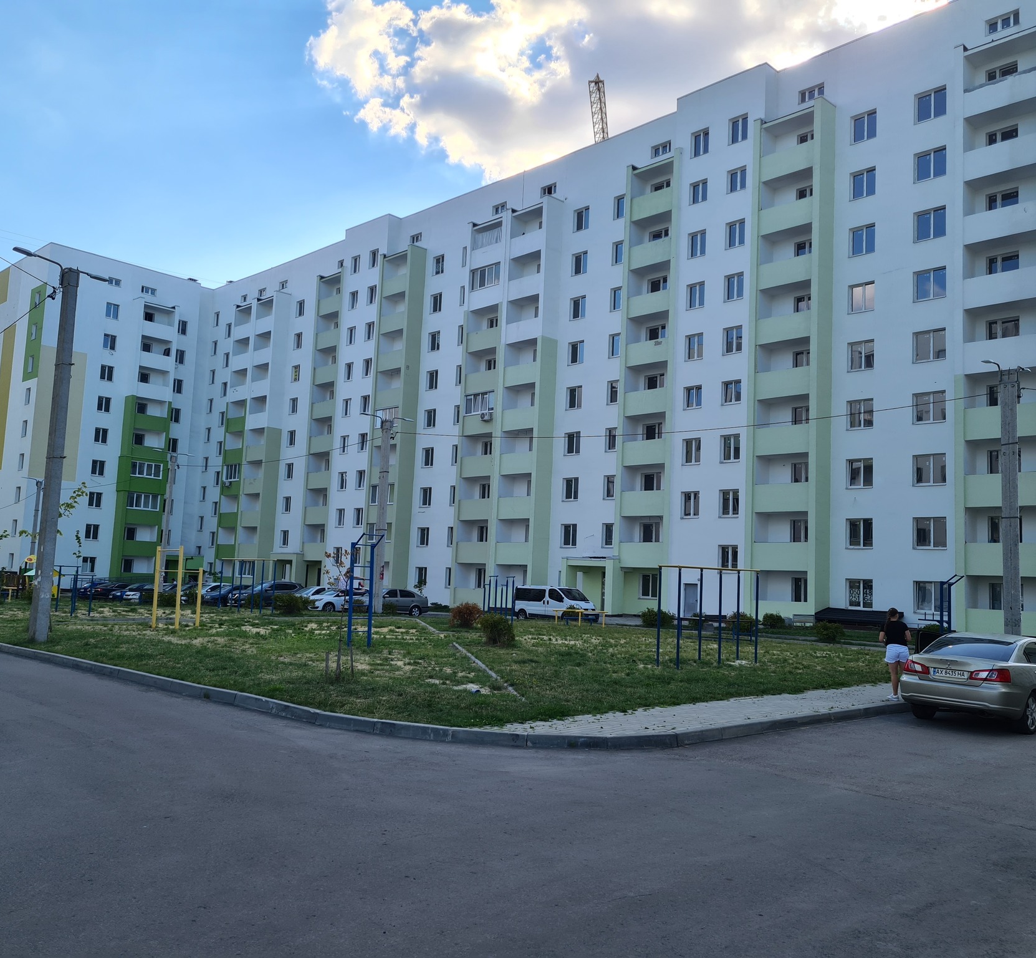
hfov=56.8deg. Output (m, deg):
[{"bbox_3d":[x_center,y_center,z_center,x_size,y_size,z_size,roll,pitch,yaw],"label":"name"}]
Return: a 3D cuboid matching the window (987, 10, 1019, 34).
[{"bbox_3d":[21.769,-20.422,43.023,0.200,0.748,1.440,8,-8,-43],"label":"window"}]

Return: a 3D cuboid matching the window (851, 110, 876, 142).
[{"bbox_3d":[17.749,-17.967,49.093,0.150,1.532,1.383,8,-8,-44],"label":"window"}]

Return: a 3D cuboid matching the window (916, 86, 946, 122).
[{"bbox_3d":[19.318,-17.396,44.834,0.183,1.391,1.498,8,-7,-43],"label":"window"}]

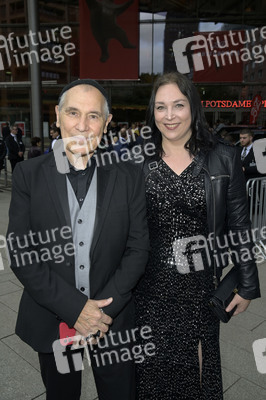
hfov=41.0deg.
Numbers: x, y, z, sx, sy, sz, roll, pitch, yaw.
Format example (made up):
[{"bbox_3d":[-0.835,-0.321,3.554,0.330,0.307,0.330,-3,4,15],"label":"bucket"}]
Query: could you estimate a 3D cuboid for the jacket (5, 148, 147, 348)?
[{"bbox_3d":[-0.214,0.189,1.375,0.550,0.750,0.340,-1,10,-7],"label":"jacket"}]

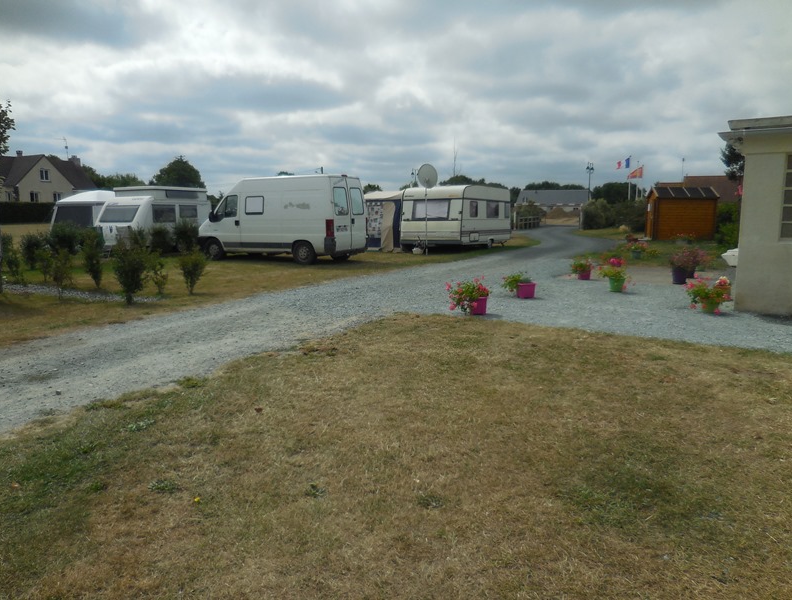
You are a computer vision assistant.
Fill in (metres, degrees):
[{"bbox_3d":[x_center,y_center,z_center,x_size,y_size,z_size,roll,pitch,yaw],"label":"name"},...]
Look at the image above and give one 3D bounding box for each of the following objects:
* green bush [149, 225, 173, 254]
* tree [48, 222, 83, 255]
[{"bbox_3d":[-8.460,-2.163,20.802,0.850,1.120,0.850,0,8,0],"label":"green bush"},{"bbox_3d":[-12.184,-2.267,21.300,1.191,1.180,1.131,-5,9,-29],"label":"tree"}]

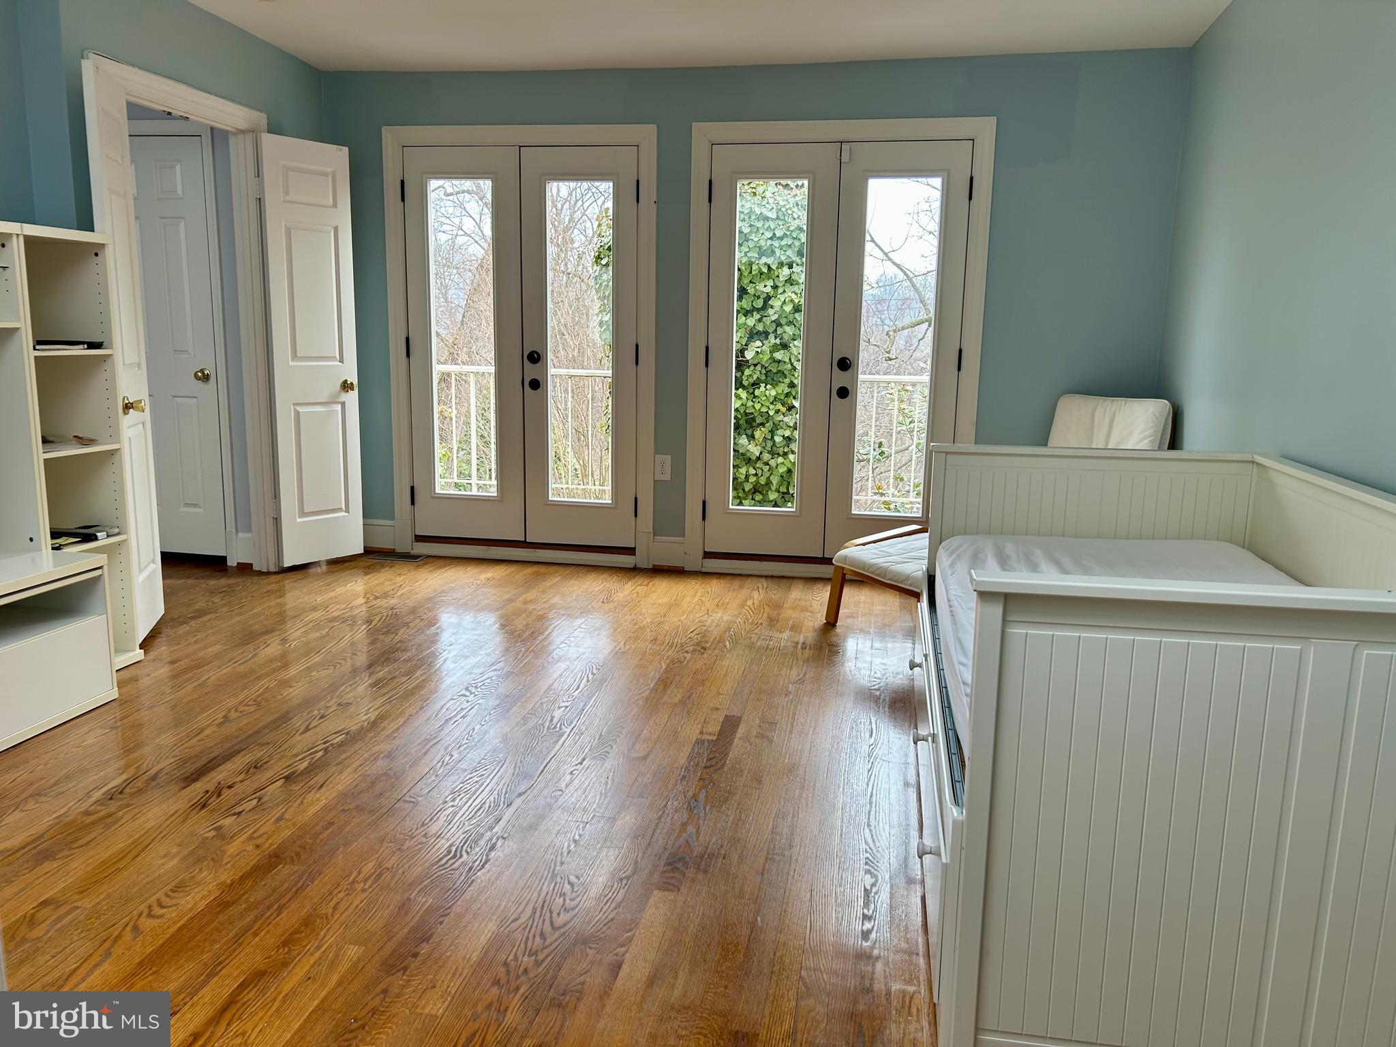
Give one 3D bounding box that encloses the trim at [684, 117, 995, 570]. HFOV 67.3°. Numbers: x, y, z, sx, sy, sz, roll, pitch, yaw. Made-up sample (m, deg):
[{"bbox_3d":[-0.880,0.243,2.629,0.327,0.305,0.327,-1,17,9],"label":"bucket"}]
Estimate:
[{"bbox_3d":[0.645,-0.802,5.075,1.409,2.193,0.050,3,10,10],"label":"trim"}]

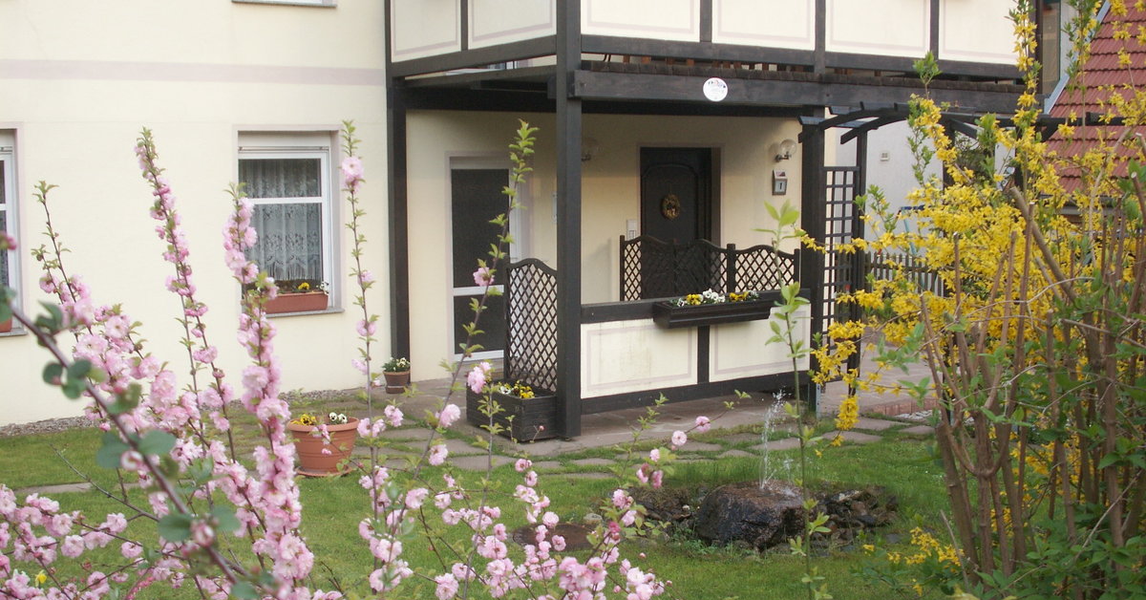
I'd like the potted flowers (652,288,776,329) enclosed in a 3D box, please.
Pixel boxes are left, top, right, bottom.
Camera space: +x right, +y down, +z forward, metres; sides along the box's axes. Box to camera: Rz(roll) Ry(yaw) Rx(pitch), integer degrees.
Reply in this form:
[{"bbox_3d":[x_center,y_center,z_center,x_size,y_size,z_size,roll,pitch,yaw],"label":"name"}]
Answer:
[{"bbox_3d":[1.117,0.057,9.650,1.025,0.256,0.223,-4,8,-32],"label":"potted flowers"}]

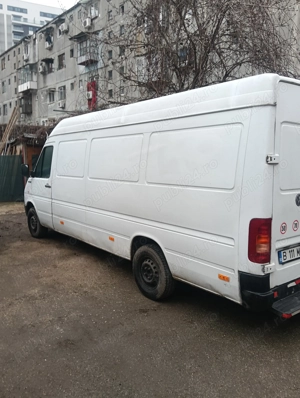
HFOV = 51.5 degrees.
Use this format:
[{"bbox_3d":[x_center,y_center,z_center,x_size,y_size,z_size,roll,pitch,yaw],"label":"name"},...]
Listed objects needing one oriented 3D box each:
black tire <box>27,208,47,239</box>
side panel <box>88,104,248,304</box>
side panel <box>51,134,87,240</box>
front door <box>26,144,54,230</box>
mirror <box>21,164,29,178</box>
[{"bbox_3d":[-2.539,0.548,7.031,0.225,0.670,0.670,-4,8,-40],"label":"black tire"},{"bbox_3d":[-0.055,-0.034,3.857,0.140,1.750,2.860,-4,8,-40],"label":"side panel"},{"bbox_3d":[-1.407,-0.215,5.428,0.130,1.730,1.300,-4,8,-40],"label":"side panel"},{"bbox_3d":[-2.199,-0.306,6.378,0.160,1.640,1.180,-4,8,-40],"label":"front door"},{"bbox_3d":[-2.574,-0.570,6.441,0.180,0.280,0.110,-4,8,-40],"label":"mirror"}]

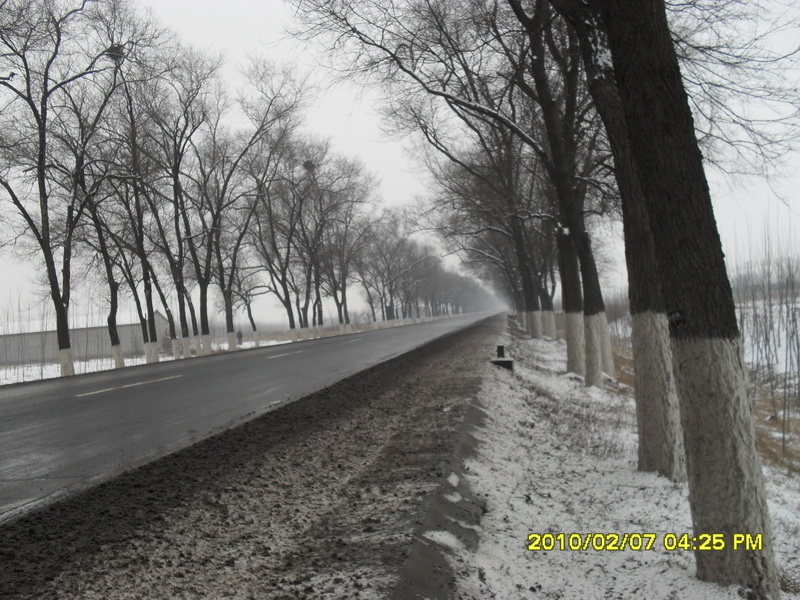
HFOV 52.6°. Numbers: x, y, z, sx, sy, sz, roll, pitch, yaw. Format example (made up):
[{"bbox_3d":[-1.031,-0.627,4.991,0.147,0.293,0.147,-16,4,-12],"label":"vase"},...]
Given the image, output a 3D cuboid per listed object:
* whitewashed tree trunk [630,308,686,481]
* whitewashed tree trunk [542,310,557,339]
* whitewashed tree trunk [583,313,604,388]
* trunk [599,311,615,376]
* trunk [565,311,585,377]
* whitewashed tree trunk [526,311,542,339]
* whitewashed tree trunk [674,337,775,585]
[{"bbox_3d":[2.301,0.823,7.292,0.417,1.426,0.417,-4,-1,17],"label":"whitewashed tree trunk"},{"bbox_3d":[7.556,1.266,40.750,0.557,1.396,0.557,-6,-2,10],"label":"whitewashed tree trunk"},{"bbox_3d":[3.737,0.990,15.629,0.354,1.377,0.354,-3,-1,13],"label":"whitewashed tree trunk"},{"bbox_3d":[4.469,0.948,17.595,0.342,1.397,0.342,-5,-2,14],"label":"trunk"},{"bbox_3d":[3.984,0.990,18.396,0.440,1.406,0.440,-3,-1,12],"label":"trunk"},{"bbox_3d":[7.041,1.296,41.884,0.626,1.420,0.626,-4,-1,9],"label":"whitewashed tree trunk"},{"bbox_3d":[1.853,0.890,4.661,0.441,1.367,0.441,-7,-2,21],"label":"whitewashed tree trunk"}]

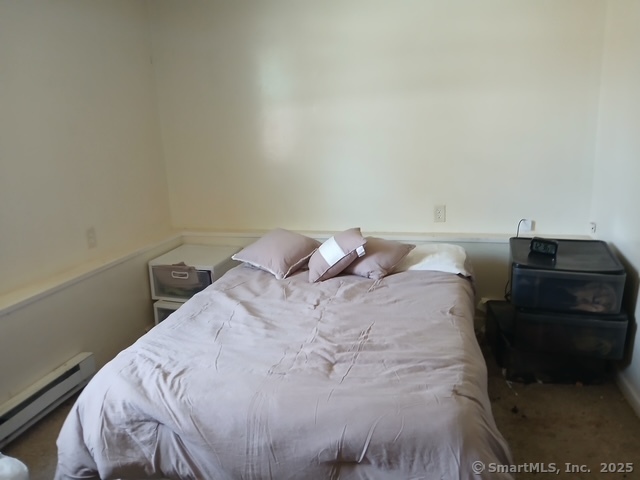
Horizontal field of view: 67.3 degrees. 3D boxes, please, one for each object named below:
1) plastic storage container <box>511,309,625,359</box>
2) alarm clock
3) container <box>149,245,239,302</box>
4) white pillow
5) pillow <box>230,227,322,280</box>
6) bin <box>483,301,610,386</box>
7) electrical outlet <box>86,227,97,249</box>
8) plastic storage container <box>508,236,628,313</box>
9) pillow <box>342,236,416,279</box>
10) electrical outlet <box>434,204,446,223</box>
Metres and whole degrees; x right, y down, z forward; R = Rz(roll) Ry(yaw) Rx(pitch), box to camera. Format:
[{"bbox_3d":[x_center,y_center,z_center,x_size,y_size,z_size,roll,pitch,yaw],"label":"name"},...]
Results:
[{"bbox_3d":[1.326,0.389,2.644,0.500,0.214,0.620,3,14,21],"label":"plastic storage container"},{"bbox_3d":[1.202,0.035,2.593,0.128,0.072,0.045,7,16,36],"label":"alarm clock"},{"bbox_3d":[-0.812,0.223,3.254,0.470,0.256,0.460,2,13,17],"label":"container"},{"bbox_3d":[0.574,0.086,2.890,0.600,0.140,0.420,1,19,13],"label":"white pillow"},{"bbox_3d":[-0.257,0.071,2.953,0.410,0.140,0.410,17,39,36],"label":"pillow"},{"bbox_3d":[1.293,0.577,2.801,0.500,0.218,0.600,1,13,13],"label":"bin"},{"bbox_3d":[-1.329,-0.012,2.802,0.010,0.119,0.074,1,13,13],"label":"electrical outlet"},{"bbox_3d":[1.297,0.179,2.600,0.500,0.218,0.620,3,14,21],"label":"plastic storage container"},{"bbox_3d":[0.293,0.098,2.856,0.410,0.140,0.410,10,33,41],"label":"pillow"},{"bbox_3d":[0.805,-0.175,3.212,0.074,0.117,0.010,1,13,13],"label":"electrical outlet"}]

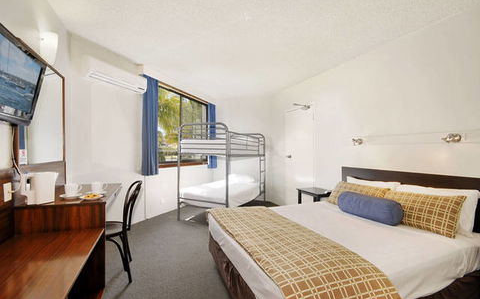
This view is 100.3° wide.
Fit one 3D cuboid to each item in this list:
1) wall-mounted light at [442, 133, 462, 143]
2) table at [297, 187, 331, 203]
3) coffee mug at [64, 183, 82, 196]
[{"bbox_3d":[1.987,-0.107,1.874,0.130,0.090,0.100,1,-1,-24],"label":"wall-mounted light"},{"bbox_3d":[1.232,0.949,3.285,0.370,0.543,0.480,1,-1,-24],"label":"table"},{"bbox_3d":[-1.464,0.352,1.760,0.112,0.085,0.092,1,-1,-40],"label":"coffee mug"}]

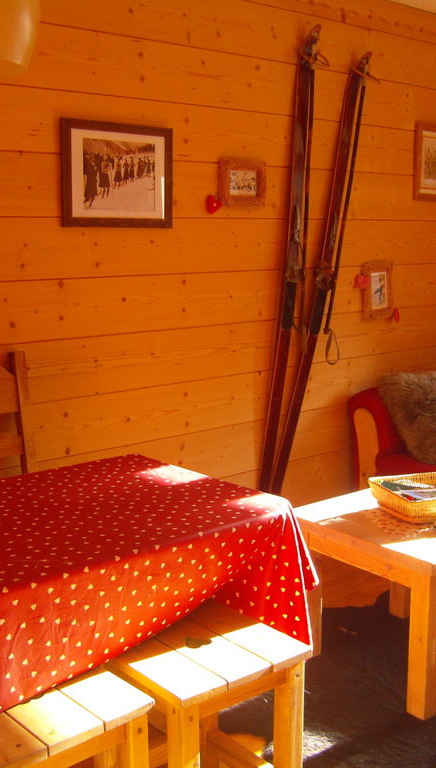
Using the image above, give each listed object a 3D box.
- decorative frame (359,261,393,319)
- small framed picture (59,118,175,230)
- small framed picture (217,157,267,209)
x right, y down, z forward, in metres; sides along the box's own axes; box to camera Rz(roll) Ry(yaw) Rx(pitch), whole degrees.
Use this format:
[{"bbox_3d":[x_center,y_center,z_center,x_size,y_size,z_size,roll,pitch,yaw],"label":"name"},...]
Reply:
[{"bbox_3d":[0.714,-0.418,3.717,0.198,0.252,0.025,-8,11,-37],"label":"decorative frame"},{"bbox_3d":[-0.344,-0.715,2.848,0.444,0.348,0.025,-8,11,-37],"label":"small framed picture"},{"bbox_3d":[0.086,-0.768,3.177,0.237,0.174,0.025,-8,11,-37],"label":"small framed picture"}]

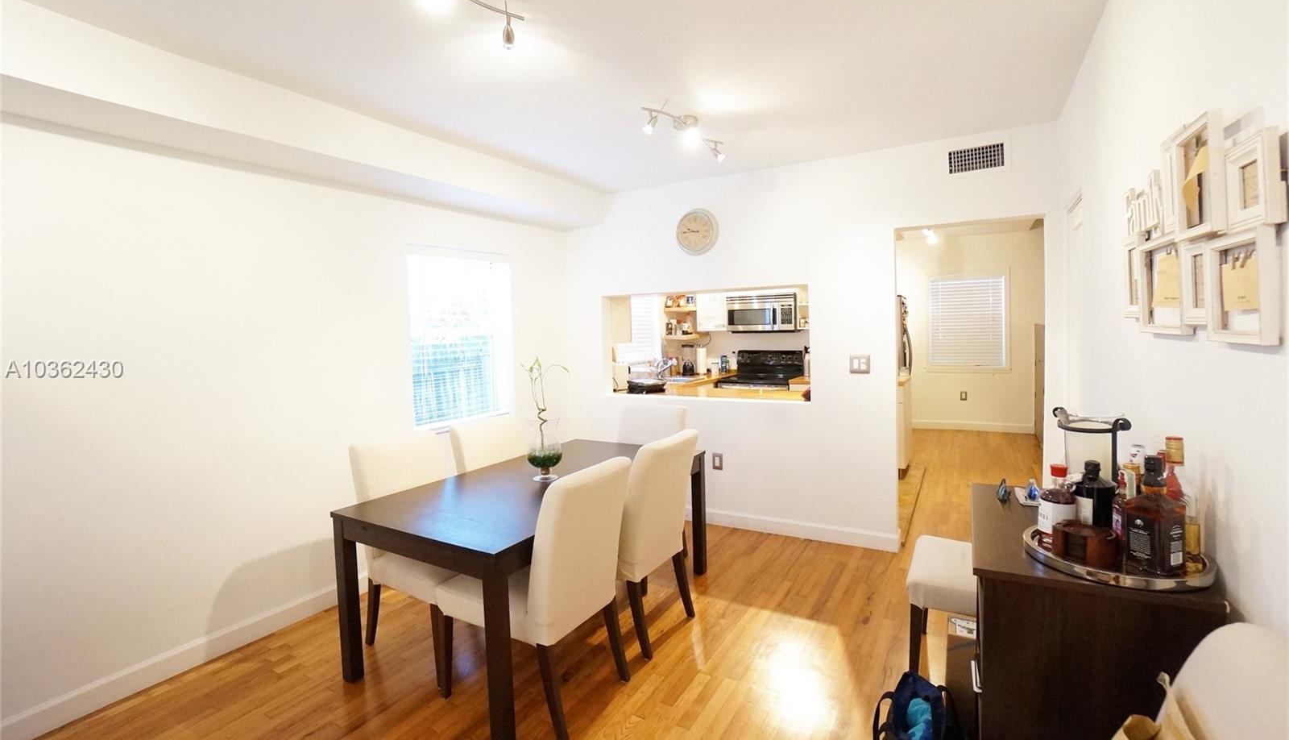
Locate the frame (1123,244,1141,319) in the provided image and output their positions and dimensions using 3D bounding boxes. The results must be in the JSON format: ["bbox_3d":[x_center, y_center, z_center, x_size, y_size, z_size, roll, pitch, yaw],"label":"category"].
[{"bbox_3d":[1.431,-0.263,1.557,0.030,0.222,0.180,0,5,32],"label":"frame"}]

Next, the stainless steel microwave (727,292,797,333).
[{"bbox_3d":[1.279,-0.589,5.772,0.750,0.400,0.390,0,5,29],"label":"stainless steel microwave"}]

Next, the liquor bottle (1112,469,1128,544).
[{"bbox_3d":[1.064,0.307,1.202,0.046,0.175,0.046,-6,6,-42],"label":"liquor bottle"}]

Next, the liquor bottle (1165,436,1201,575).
[{"bbox_3d":[1.207,0.282,1.226,0.083,0.263,0.085,-2,4,8],"label":"liquor bottle"}]

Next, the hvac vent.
[{"bbox_3d":[1.863,-1.181,3.011,0.275,0.145,0.030,0,5,32],"label":"hvac vent"}]

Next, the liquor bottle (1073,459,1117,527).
[{"bbox_3d":[1.129,0.317,1.348,0.086,0.180,0.086,-2,4,1],"label":"liquor bottle"}]

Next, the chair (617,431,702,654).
[{"bbox_3d":[-0.103,0.793,2.647,0.600,0.950,0.500,1,5,34],"label":"chair"}]

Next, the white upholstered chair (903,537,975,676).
[{"bbox_3d":[1.374,0.781,2.098,0.580,0.970,0.510,0,5,32],"label":"white upholstered chair"}]

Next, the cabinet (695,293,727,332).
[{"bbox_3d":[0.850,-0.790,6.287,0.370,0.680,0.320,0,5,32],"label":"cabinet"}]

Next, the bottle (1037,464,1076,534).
[{"bbox_3d":[1.045,0.324,1.359,0.075,0.172,0.075,0,5,26],"label":"bottle"}]

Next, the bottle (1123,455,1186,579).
[{"bbox_3d":[1.098,0.304,1.152,0.075,0.240,0.075,-5,5,-26],"label":"bottle"}]

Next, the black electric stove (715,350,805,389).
[{"bbox_3d":[1.268,0.401,5.687,0.760,1.180,0.680,0,5,29],"label":"black electric stove"}]

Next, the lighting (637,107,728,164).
[{"bbox_3d":[0.207,-1.133,2.540,0.130,0.160,0.630,2,6,41],"label":"lighting"}]

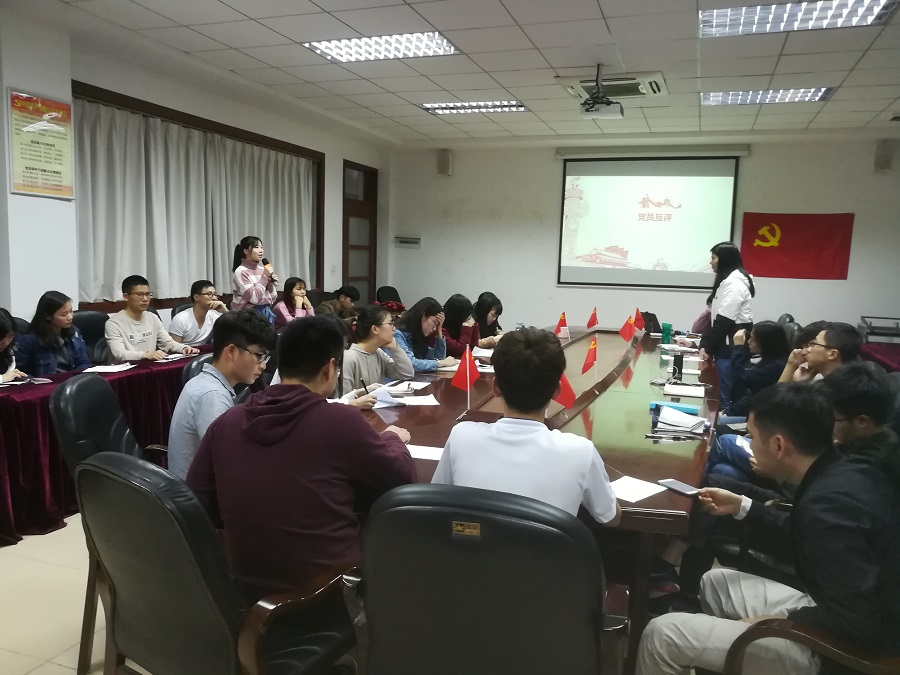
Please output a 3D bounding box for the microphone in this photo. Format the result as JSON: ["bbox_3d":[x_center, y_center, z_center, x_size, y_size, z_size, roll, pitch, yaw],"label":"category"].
[{"bbox_3d":[-1.662,-0.612,6.270,0.055,0.260,0.055,-30,-15,14],"label":"microphone"}]

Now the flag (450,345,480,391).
[{"bbox_3d":[0.076,0.147,3.319,0.150,0.225,0.060,2,8,1],"label":"flag"}]

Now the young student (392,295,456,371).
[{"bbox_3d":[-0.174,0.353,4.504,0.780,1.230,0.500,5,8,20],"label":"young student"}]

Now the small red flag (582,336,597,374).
[{"bbox_3d":[0.947,0.122,4.580,0.100,0.250,0.050,3,7,9],"label":"small red flag"}]

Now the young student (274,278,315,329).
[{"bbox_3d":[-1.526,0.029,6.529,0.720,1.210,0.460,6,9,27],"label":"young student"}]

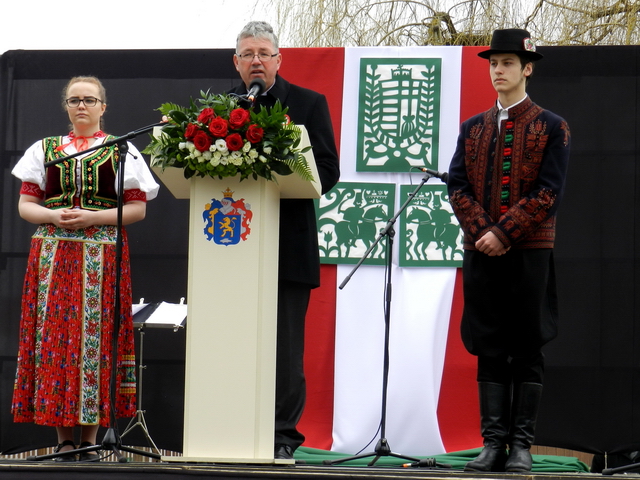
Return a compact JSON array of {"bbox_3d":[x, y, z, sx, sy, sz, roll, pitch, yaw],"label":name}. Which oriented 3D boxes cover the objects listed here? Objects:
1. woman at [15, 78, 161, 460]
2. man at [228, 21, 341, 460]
[{"bbox_3d":[-0.989,0.124,8.950,0.580,1.600,0.440,0,-5,9],"label":"woman"},{"bbox_3d":[-0.217,-0.005,8.620,0.580,1.797,0.420,0,-6,14],"label":"man"}]

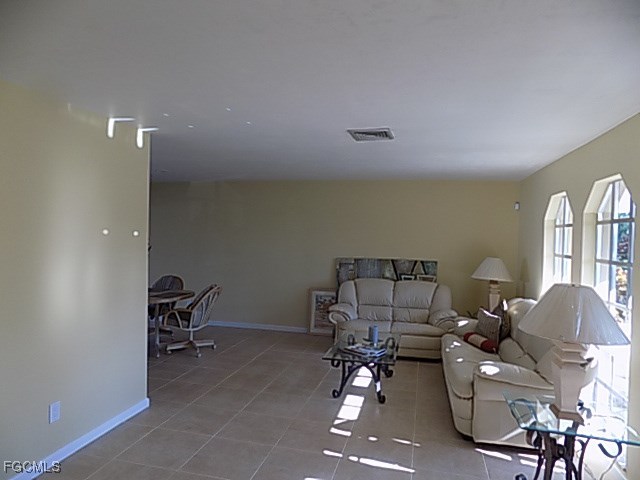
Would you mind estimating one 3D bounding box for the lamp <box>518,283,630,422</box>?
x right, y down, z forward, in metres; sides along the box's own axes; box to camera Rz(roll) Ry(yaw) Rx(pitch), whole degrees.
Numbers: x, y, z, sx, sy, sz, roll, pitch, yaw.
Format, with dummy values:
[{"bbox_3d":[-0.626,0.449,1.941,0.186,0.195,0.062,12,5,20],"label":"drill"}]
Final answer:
[{"bbox_3d":[1.426,0.631,2.404,0.520,0.770,0.520,2,1,14],"label":"lamp"}]

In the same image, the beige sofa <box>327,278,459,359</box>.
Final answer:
[{"bbox_3d":[1.021,1.062,5.952,1.680,0.980,0.880,2,1,14],"label":"beige sofa"}]

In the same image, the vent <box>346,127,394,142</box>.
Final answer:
[{"bbox_3d":[0.438,-0.880,3.581,0.350,0.020,0.410,2,1,14],"label":"vent"}]

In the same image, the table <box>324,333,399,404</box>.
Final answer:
[{"bbox_3d":[0.492,1.347,4.570,0.680,0.410,1.230,2,1,14],"label":"table"}]

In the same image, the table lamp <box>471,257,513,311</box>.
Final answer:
[{"bbox_3d":[2.341,0.622,5.784,0.520,0.770,0.520,2,1,14],"label":"table lamp"}]

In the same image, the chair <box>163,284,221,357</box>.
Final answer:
[{"bbox_3d":[-1.619,1.035,5.645,0.700,0.890,0.580,2,1,14],"label":"chair"}]

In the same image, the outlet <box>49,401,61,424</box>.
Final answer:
[{"bbox_3d":[-1.763,1.149,2.826,0.012,0.118,0.074,2,1,14],"label":"outlet"}]

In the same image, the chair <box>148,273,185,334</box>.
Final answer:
[{"bbox_3d":[-2.413,1.001,6.726,0.580,0.890,0.680,2,1,-3],"label":"chair"}]

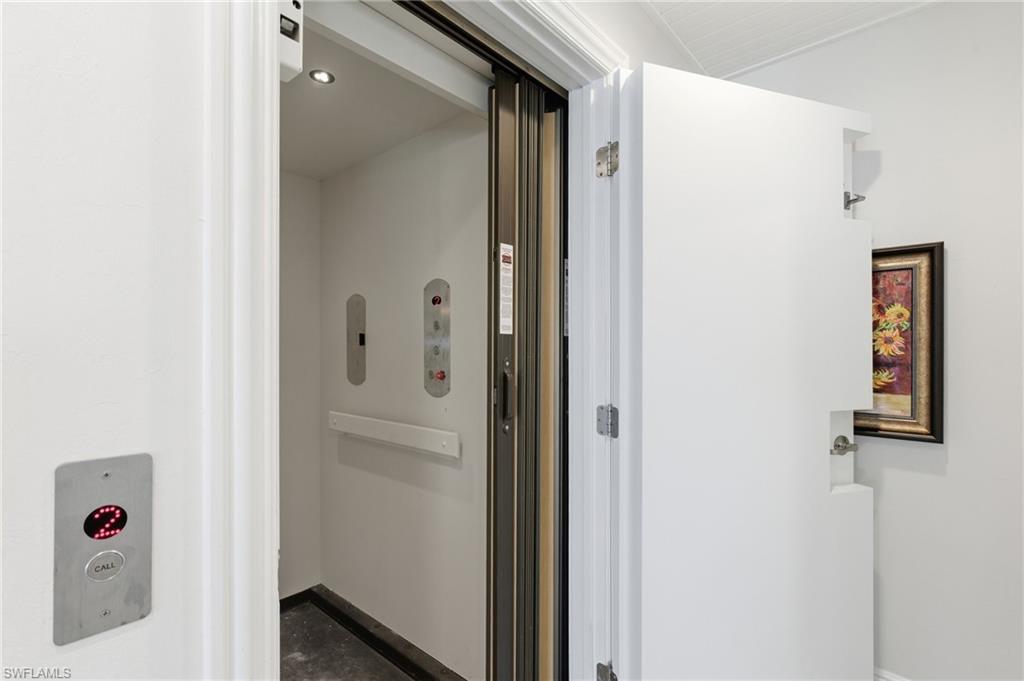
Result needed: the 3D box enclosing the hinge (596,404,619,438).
[{"bbox_3d":[0.285,0.237,1.331,0.017,0.091,0.086,1,-1,-33],"label":"hinge"}]

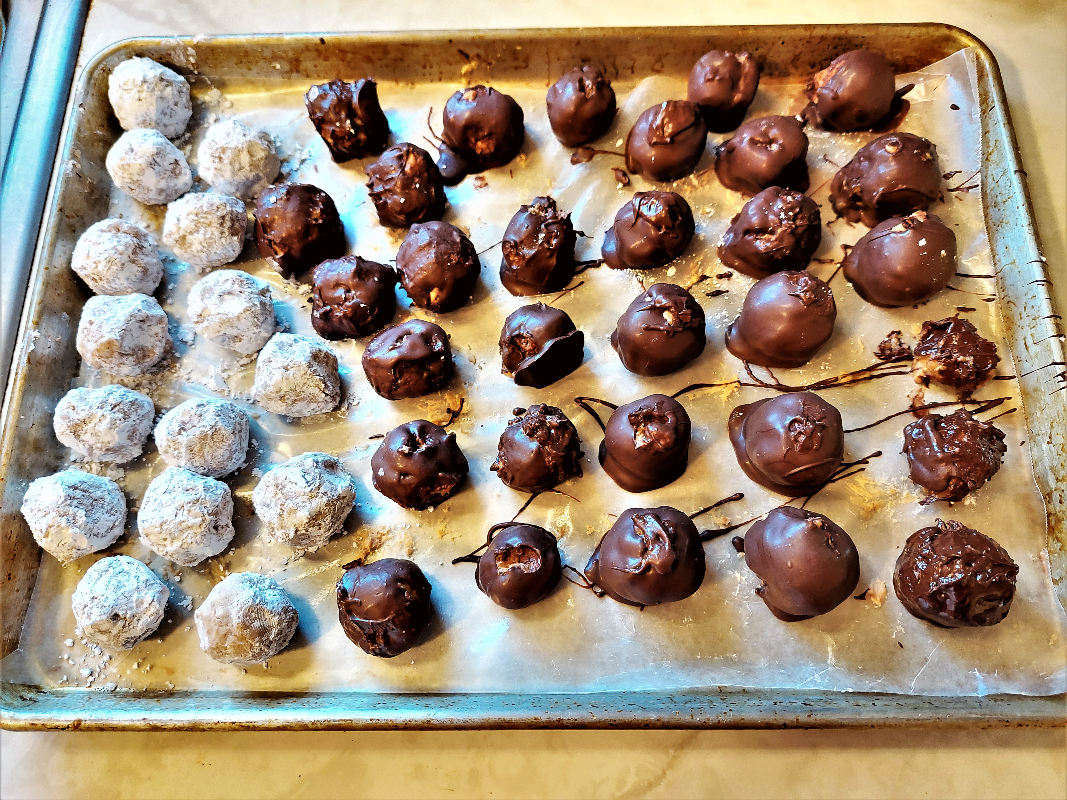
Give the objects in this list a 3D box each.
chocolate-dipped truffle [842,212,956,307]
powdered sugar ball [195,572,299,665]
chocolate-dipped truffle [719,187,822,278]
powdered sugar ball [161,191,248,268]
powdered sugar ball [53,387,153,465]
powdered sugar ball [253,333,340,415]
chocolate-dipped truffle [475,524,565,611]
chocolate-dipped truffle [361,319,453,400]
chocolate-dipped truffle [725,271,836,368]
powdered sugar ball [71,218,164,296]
[{"bbox_3d":[0.165,-0.064,0.336,0.048,0.039,0.044,-1,72,1],"label":"chocolate-dipped truffle"},{"bbox_3d":[-0.112,0.085,0.289,0.038,0.033,0.035,0,72,1],"label":"powdered sugar ball"},{"bbox_3d":[0.108,-0.077,0.340,0.045,0.039,0.043,-1,72,1],"label":"chocolate-dipped truffle"},{"bbox_3d":[-0.151,-0.078,0.342,0.037,0.033,0.035,0,72,1],"label":"powdered sugar ball"},{"bbox_3d":[-0.186,0.010,0.320,0.039,0.031,0.035,0,72,1],"label":"powdered sugar ball"},{"bbox_3d":[-0.102,-0.011,0.320,0.037,0.033,0.036,0,72,1],"label":"powdered sugar ball"},{"bbox_3d":[-0.006,0.067,0.300,0.036,0.031,0.035,-1,72,1],"label":"chocolate-dipped truffle"},{"bbox_3d":[-0.056,-0.018,0.328,0.040,0.034,0.036,-1,72,1],"label":"chocolate-dipped truffle"},{"bbox_3d":[0.109,-0.036,0.326,0.047,0.037,0.044,0,70,1],"label":"chocolate-dipped truffle"},{"bbox_3d":[-0.194,-0.067,0.346,0.039,0.034,0.037,0,72,1],"label":"powdered sugar ball"}]

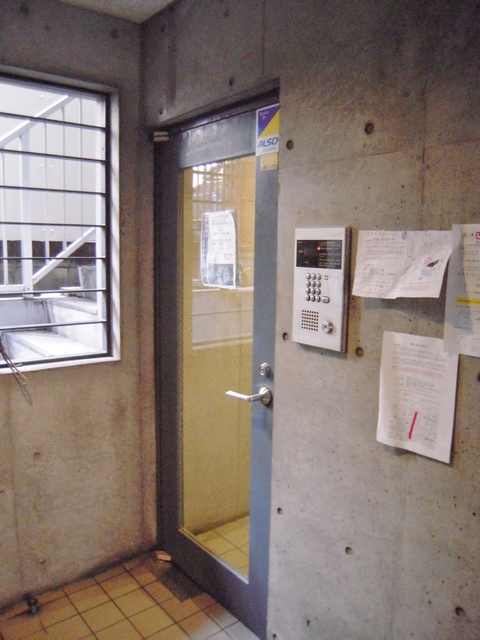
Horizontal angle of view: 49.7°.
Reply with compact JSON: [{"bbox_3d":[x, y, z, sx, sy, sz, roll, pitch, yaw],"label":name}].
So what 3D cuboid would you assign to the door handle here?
[{"bbox_3d":[0.041,0.277,1.890,0.080,0.064,0.150,-5,10,-39],"label":"door handle"}]

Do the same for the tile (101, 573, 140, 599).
[{"bbox_3d":[-0.540,1.204,2.340,0.139,0.010,0.139,-5,9,-38],"label":"tile"}]

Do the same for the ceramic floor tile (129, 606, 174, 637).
[{"bbox_3d":[-0.362,1.236,2.116,0.139,0.010,0.139,-5,9,-38],"label":"ceramic floor tile"}]

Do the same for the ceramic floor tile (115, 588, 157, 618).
[{"bbox_3d":[-0.451,1.220,2.228,0.139,0.010,0.139,-5,9,-38],"label":"ceramic floor tile"}]

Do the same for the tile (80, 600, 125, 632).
[{"bbox_3d":[-0.564,1.230,2.139,0.139,0.010,0.139,-5,9,-38],"label":"tile"}]

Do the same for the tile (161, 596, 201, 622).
[{"bbox_3d":[-0.252,1.227,2.202,0.139,0.010,0.139,-5,9,-38],"label":"tile"}]

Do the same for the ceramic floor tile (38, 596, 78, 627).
[{"bbox_3d":[-0.766,1.224,2.163,0.139,0.010,0.139,-5,9,-38],"label":"ceramic floor tile"}]

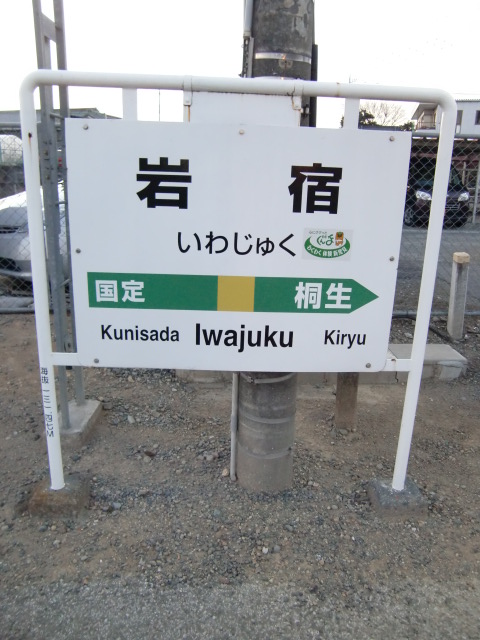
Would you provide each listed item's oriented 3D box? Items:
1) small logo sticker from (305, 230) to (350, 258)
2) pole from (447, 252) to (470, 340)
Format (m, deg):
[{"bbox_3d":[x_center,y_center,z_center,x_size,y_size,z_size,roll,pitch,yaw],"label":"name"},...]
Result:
[{"bbox_3d":[0.322,-0.275,1.895,0.175,0.112,0.010,1,16,-2],"label":"small logo sticker"},{"bbox_3d":[1.902,-0.200,4.511,0.104,0.735,0.104,-1,16,1],"label":"pole"}]

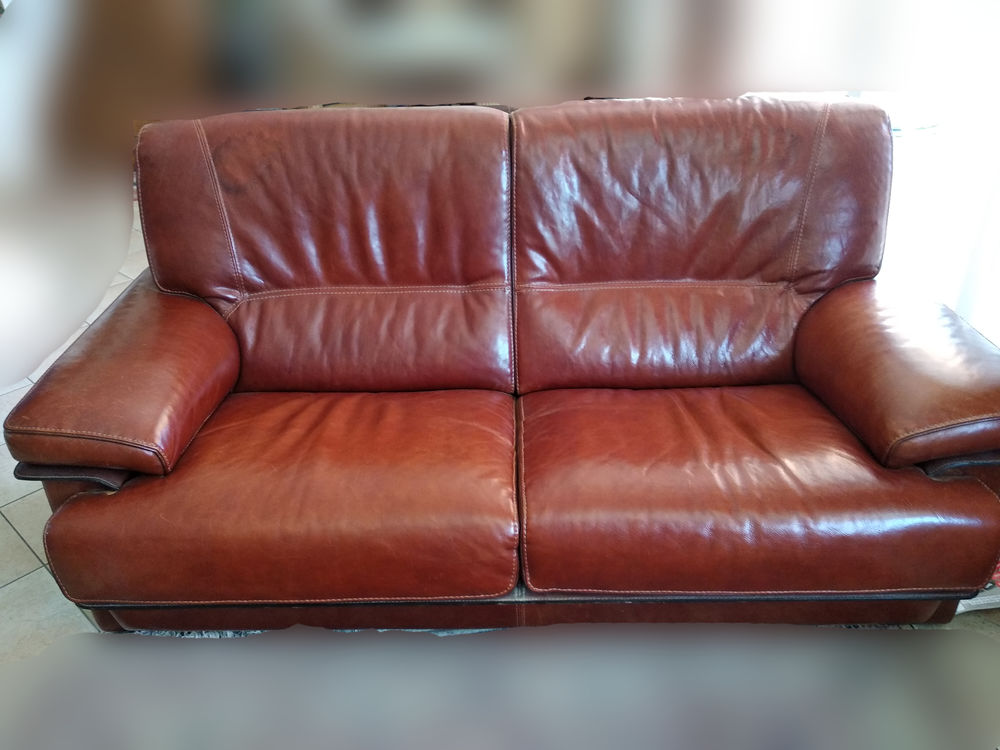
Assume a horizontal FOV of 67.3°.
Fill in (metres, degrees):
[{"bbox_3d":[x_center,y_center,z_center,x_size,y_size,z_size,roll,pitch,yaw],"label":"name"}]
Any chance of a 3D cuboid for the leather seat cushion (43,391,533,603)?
[{"bbox_3d":[-0.411,0.242,1.668,0.901,0.244,0.568,-1,30,2],"label":"leather seat cushion"}]

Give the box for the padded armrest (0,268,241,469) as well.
[{"bbox_3d":[-0.808,-0.035,1.773,0.317,0.178,0.693,-1,30,2],"label":"padded armrest"}]

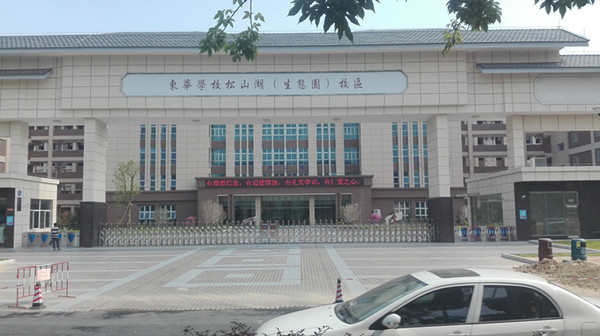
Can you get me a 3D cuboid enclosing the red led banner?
[{"bbox_3d":[-2.054,1.961,57.041,21.099,1.290,0.250,-1,-5,0],"label":"red led banner"}]

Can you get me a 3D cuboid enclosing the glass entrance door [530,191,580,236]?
[{"bbox_3d":[16.783,3.045,28.186,3.212,2.958,0.120,-1,-5,0],"label":"glass entrance door"}]

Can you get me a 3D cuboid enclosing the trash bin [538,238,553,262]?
[{"bbox_3d":[10.692,3.527,18.676,0.480,0.950,0.400,2,-5,-30],"label":"trash bin"}]

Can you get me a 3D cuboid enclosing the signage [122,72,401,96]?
[{"bbox_3d":[-2.291,-5.417,27.852,18.568,1.582,0.120,-1,-5,0],"label":"signage"}]

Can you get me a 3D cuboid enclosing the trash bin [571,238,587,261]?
[{"bbox_3d":[12.031,3.503,18.564,0.480,0.950,0.400,0,-5,-3],"label":"trash bin"}]

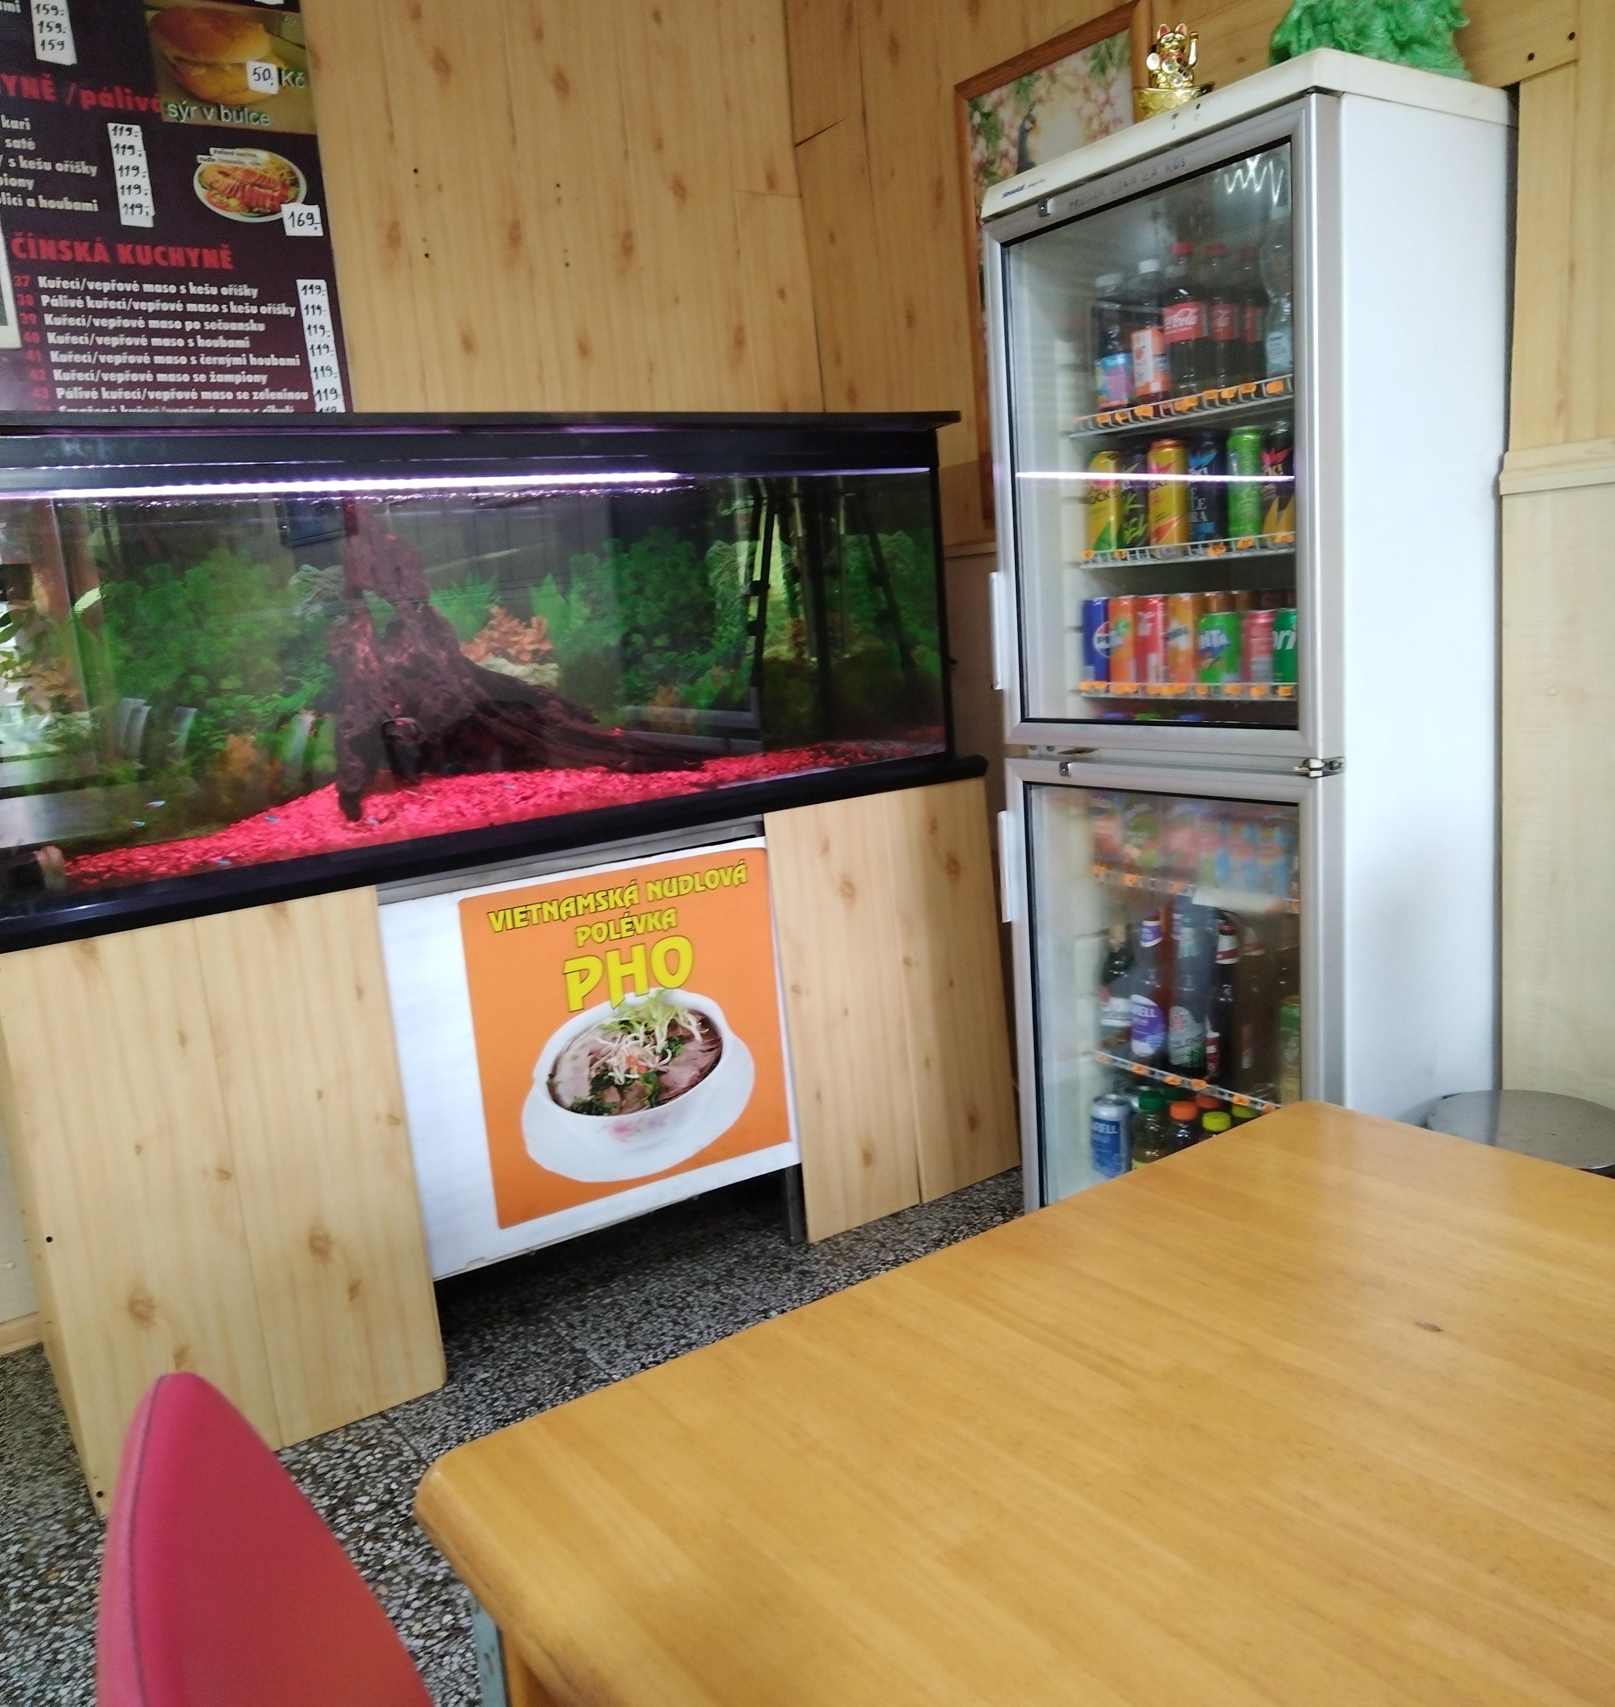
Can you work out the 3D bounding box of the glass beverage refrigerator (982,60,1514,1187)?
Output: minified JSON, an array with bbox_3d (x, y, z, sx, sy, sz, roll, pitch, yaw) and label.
[{"bbox_3d":[0.657,-0.133,2.448,0.410,1.735,0.630,-8,9,-30],"label":"glass beverage refrigerator"}]

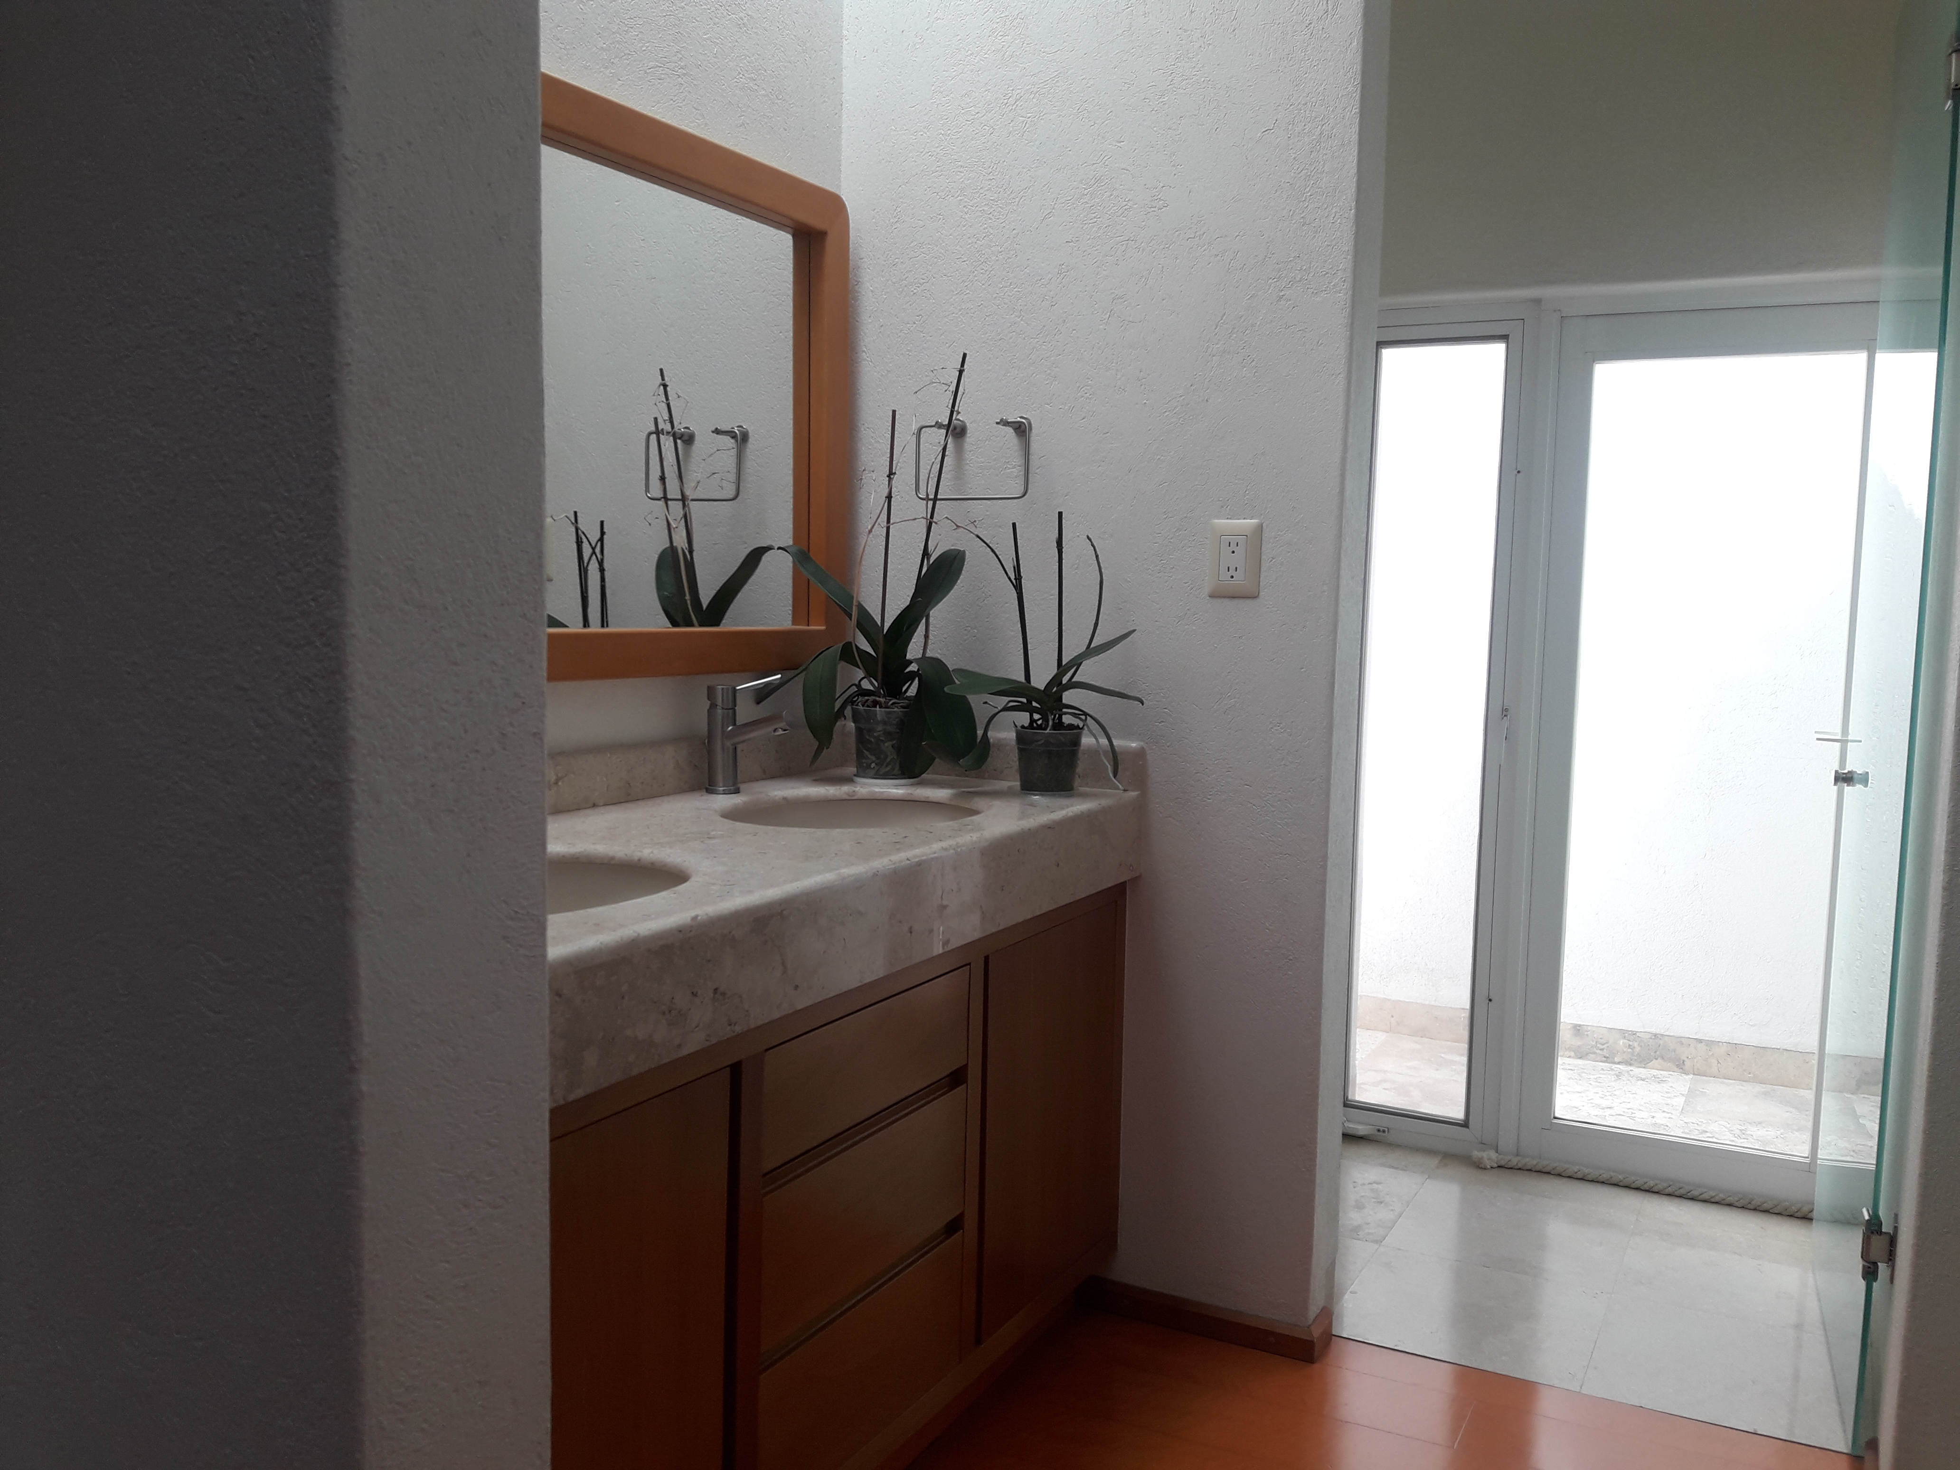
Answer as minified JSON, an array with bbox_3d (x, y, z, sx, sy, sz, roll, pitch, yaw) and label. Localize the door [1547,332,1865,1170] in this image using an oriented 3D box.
[{"bbox_3d":[1.429,0.042,3.127,0.530,1.600,0.050,4,6,28],"label":"door"}]

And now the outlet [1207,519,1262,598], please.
[{"bbox_3d":[0.392,-0.269,2.439,0.077,0.118,0.012,4,6,28],"label":"outlet"}]

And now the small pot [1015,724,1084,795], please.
[{"bbox_3d":[0.110,0.039,2.532,0.108,0.104,0.108,1,5,0],"label":"small pot"}]

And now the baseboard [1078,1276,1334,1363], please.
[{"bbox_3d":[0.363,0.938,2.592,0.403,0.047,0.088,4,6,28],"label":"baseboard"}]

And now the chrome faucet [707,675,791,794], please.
[{"bbox_3d":[-0.351,-0.001,2.412,0.150,0.184,0.052,4,6,28],"label":"chrome faucet"}]

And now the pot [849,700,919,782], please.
[{"bbox_3d":[-0.155,0.014,2.641,0.113,0.122,0.113,1,5,0],"label":"pot"}]

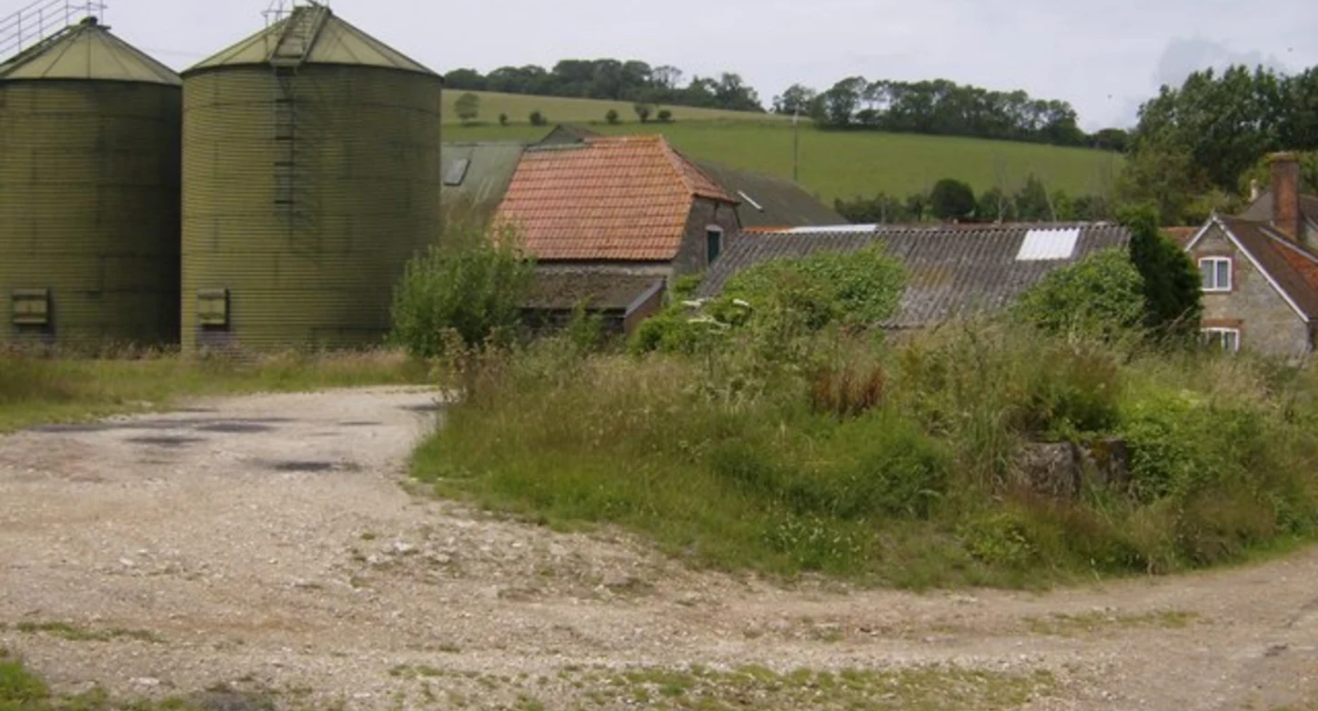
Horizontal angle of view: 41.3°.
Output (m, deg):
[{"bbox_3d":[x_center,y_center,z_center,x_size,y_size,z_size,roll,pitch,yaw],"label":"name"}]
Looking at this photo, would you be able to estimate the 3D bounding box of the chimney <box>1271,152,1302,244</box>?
[{"bbox_3d":[21.368,-5.364,59.500,0.850,3.100,0.700,1,2,38],"label":"chimney"}]

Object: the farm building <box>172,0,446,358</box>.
[{"bbox_3d":[-7.557,-3.780,38.251,5.580,7.680,5.580,0,2,-11],"label":"farm building"}]

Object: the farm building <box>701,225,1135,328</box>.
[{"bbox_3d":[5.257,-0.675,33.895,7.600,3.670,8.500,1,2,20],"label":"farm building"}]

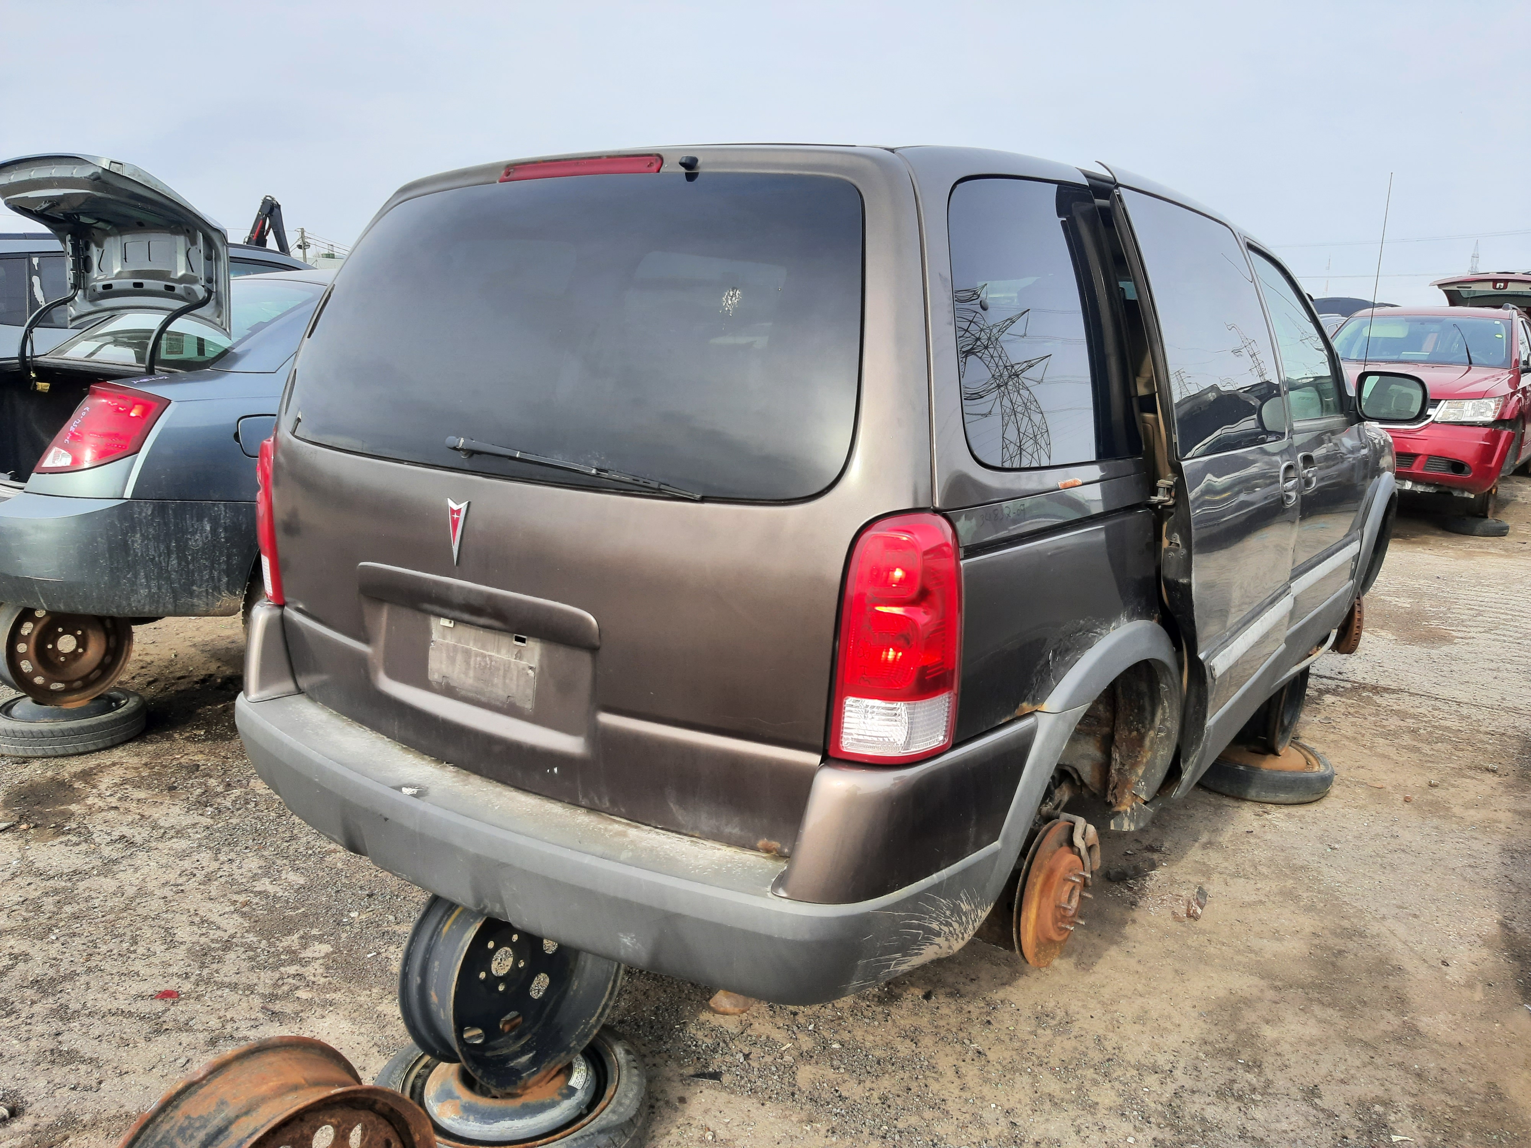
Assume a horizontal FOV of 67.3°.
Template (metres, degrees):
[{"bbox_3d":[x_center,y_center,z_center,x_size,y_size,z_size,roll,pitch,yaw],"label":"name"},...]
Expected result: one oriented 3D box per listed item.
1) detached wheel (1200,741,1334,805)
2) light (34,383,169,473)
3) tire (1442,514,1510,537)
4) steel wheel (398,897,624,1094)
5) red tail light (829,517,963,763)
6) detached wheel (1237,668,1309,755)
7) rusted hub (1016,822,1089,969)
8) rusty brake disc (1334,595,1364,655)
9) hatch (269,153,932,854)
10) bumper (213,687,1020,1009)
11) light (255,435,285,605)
[{"bbox_3d":[1.784,0.668,4.193,0.560,0.130,0.560,1,12,0],"label":"detached wheel"},{"bbox_3d":[-2.116,-0.462,3.655,0.270,0.280,0.330,10,15,37],"label":"light"},{"bbox_3d":[6.430,-0.440,10.400,0.570,0.130,0.570,10,15,37],"label":"tire"},{"bbox_3d":[-0.473,0.746,2.202,0.170,0.420,0.420,11,15,38],"label":"steel wheel"},{"bbox_3d":[0.189,0.099,1.674,0.150,0.400,0.170,10,15,37],"label":"red tail light"},{"bbox_3d":[1.739,0.418,4.015,0.170,0.420,0.420,10,15,37],"label":"detached wheel"},{"bbox_3d":[0.585,0.641,2.256,0.100,0.310,0.310,10,15,37],"label":"rusted hub"},{"bbox_3d":[2.323,0.169,4.620,0.100,0.310,0.310,4,12,12],"label":"rusty brake disc"},{"bbox_3d":[-0.428,-0.184,2.131,1.620,1.220,0.390,10,15,37],"label":"hatch"},{"bbox_3d":[-0.479,0.441,2.213,1.820,0.230,0.500,10,15,37],"label":"bumper"},{"bbox_3d":[-1.077,-0.130,2.626,0.150,0.400,0.170,10,15,37],"label":"light"}]

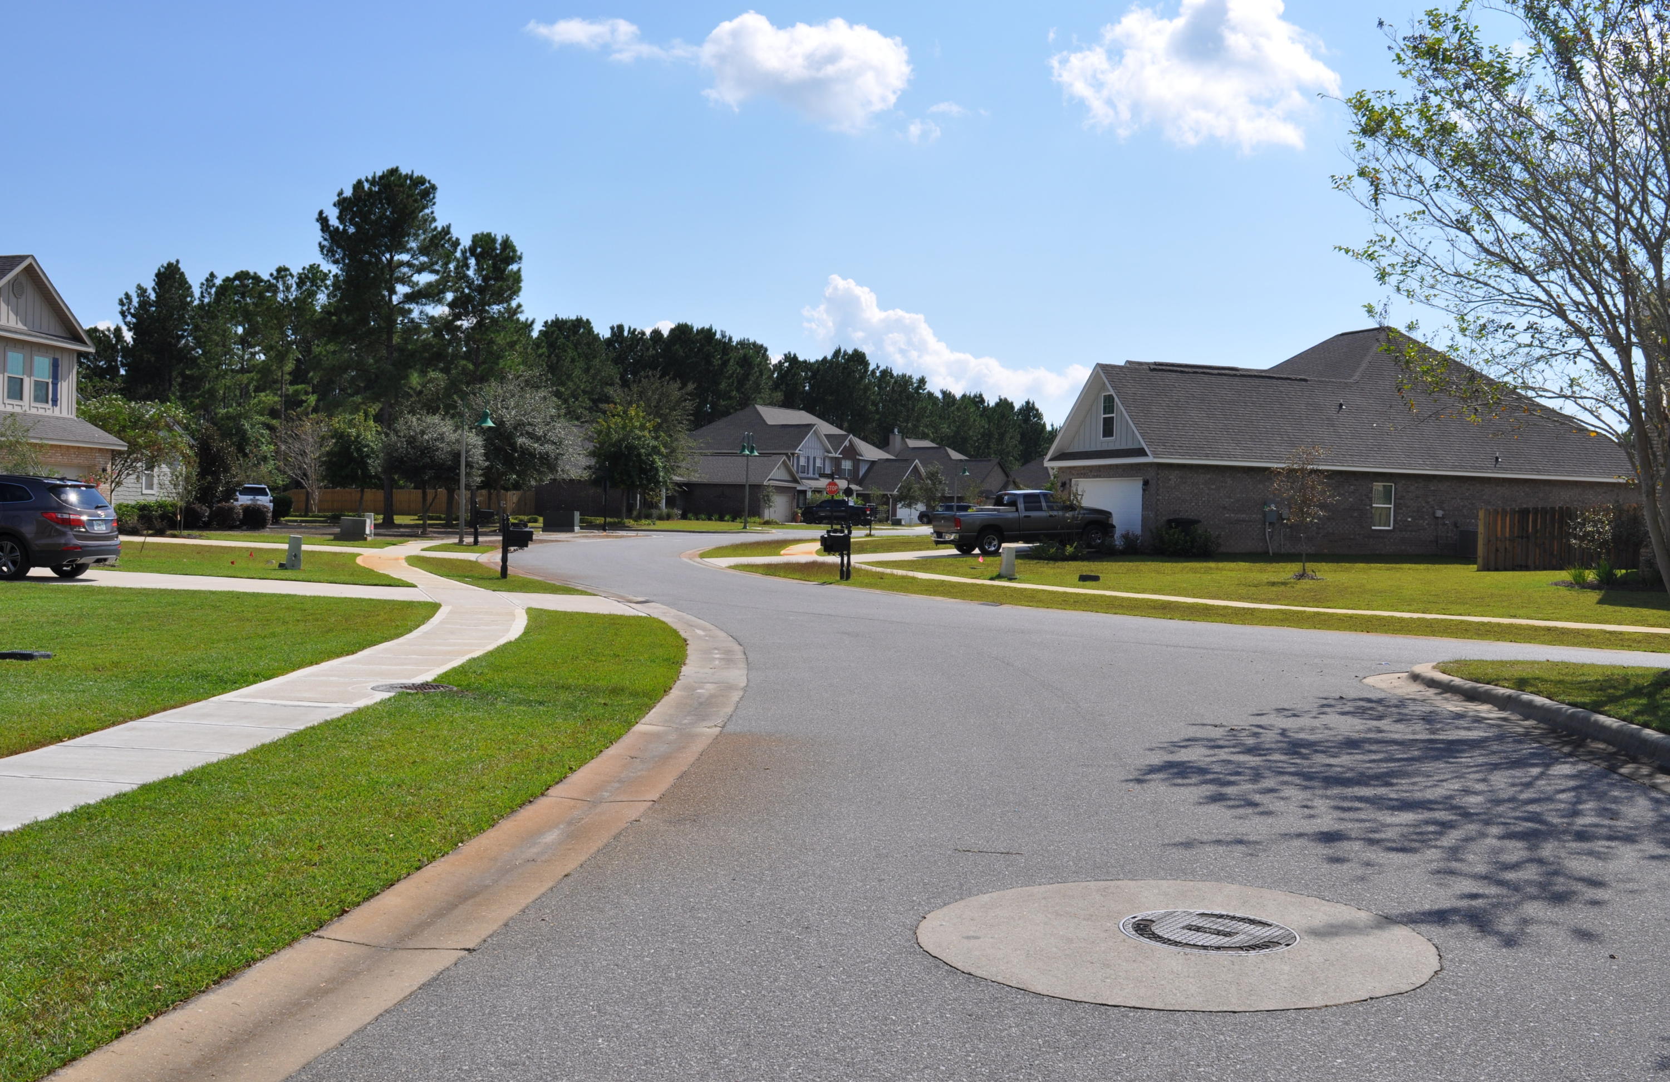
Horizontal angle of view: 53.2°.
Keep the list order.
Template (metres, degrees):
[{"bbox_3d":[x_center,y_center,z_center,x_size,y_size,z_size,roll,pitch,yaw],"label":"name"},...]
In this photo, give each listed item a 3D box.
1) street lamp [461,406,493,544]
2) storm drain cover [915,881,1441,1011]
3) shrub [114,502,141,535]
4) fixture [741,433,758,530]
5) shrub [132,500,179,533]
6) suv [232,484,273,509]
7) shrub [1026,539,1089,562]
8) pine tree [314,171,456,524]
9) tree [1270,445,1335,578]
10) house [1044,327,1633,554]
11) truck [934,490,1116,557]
[{"bbox_3d":[-11.121,-2.086,51.997,1.100,4.450,0.600,2,1,-6],"label":"street lamp"},{"bbox_3d":[1.232,1.473,6.120,1.860,0.050,1.860,1,1,0],"label":"storm drain cover"},{"bbox_3d":[-21.423,-0.676,50.389,1.000,1.000,1.000,1,1,-23],"label":"shrub"},{"bbox_3d":[-4.625,-3.243,89.942,0.620,5.250,1.700,2,1,22],"label":"fixture"},{"bbox_3d":[-21.153,-0.753,51.988,1.420,1.080,1.250,1,1,-22],"label":"shrub"},{"bbox_3d":[-28.588,-1.945,82.000,1.920,1.780,4.750,1,1,-16],"label":"suv"},{"bbox_3d":[6.038,0.216,45.643,1.700,0.650,1.250,1,1,-19],"label":"shrub"},{"bbox_3d":[-21.258,-9.317,78.813,6.500,17.100,6.300,1,1,-15],"label":"pine tree"},{"bbox_3d":[11.294,-0.720,39.965,1.500,3.150,1.450,2,1,16],"label":"tree"},{"bbox_3d":[15.864,-3.788,60.578,18.400,8.150,15.600,1,1,-19],"label":"house"},{"bbox_3d":[5.780,-0.600,50.700,5.750,1.900,2.000,-2,2,-19],"label":"truck"}]

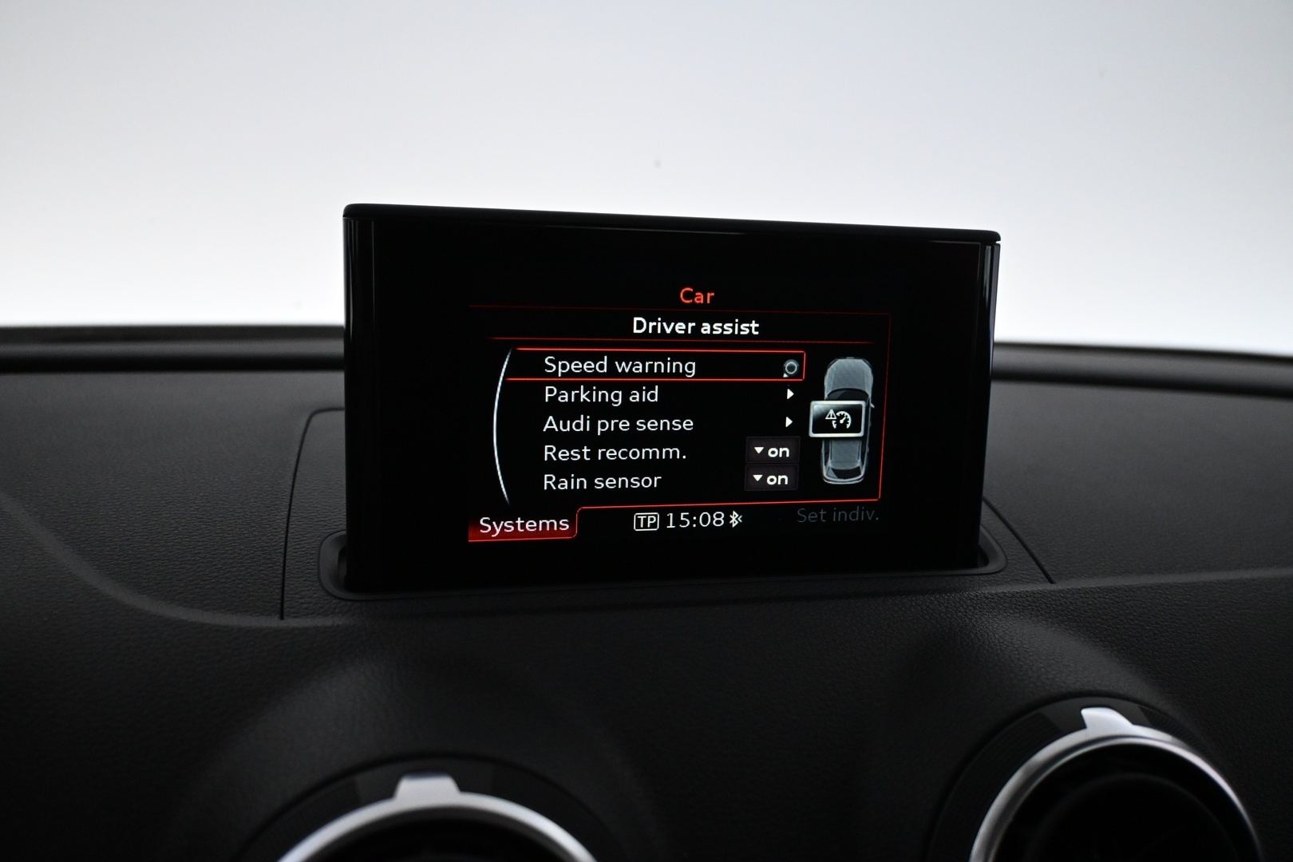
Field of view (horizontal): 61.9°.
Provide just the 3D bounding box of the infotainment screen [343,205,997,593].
[{"bbox_3d":[0.011,-0.007,0.319,0.192,0.106,0.015,0,7,-13],"label":"infotainment screen"}]

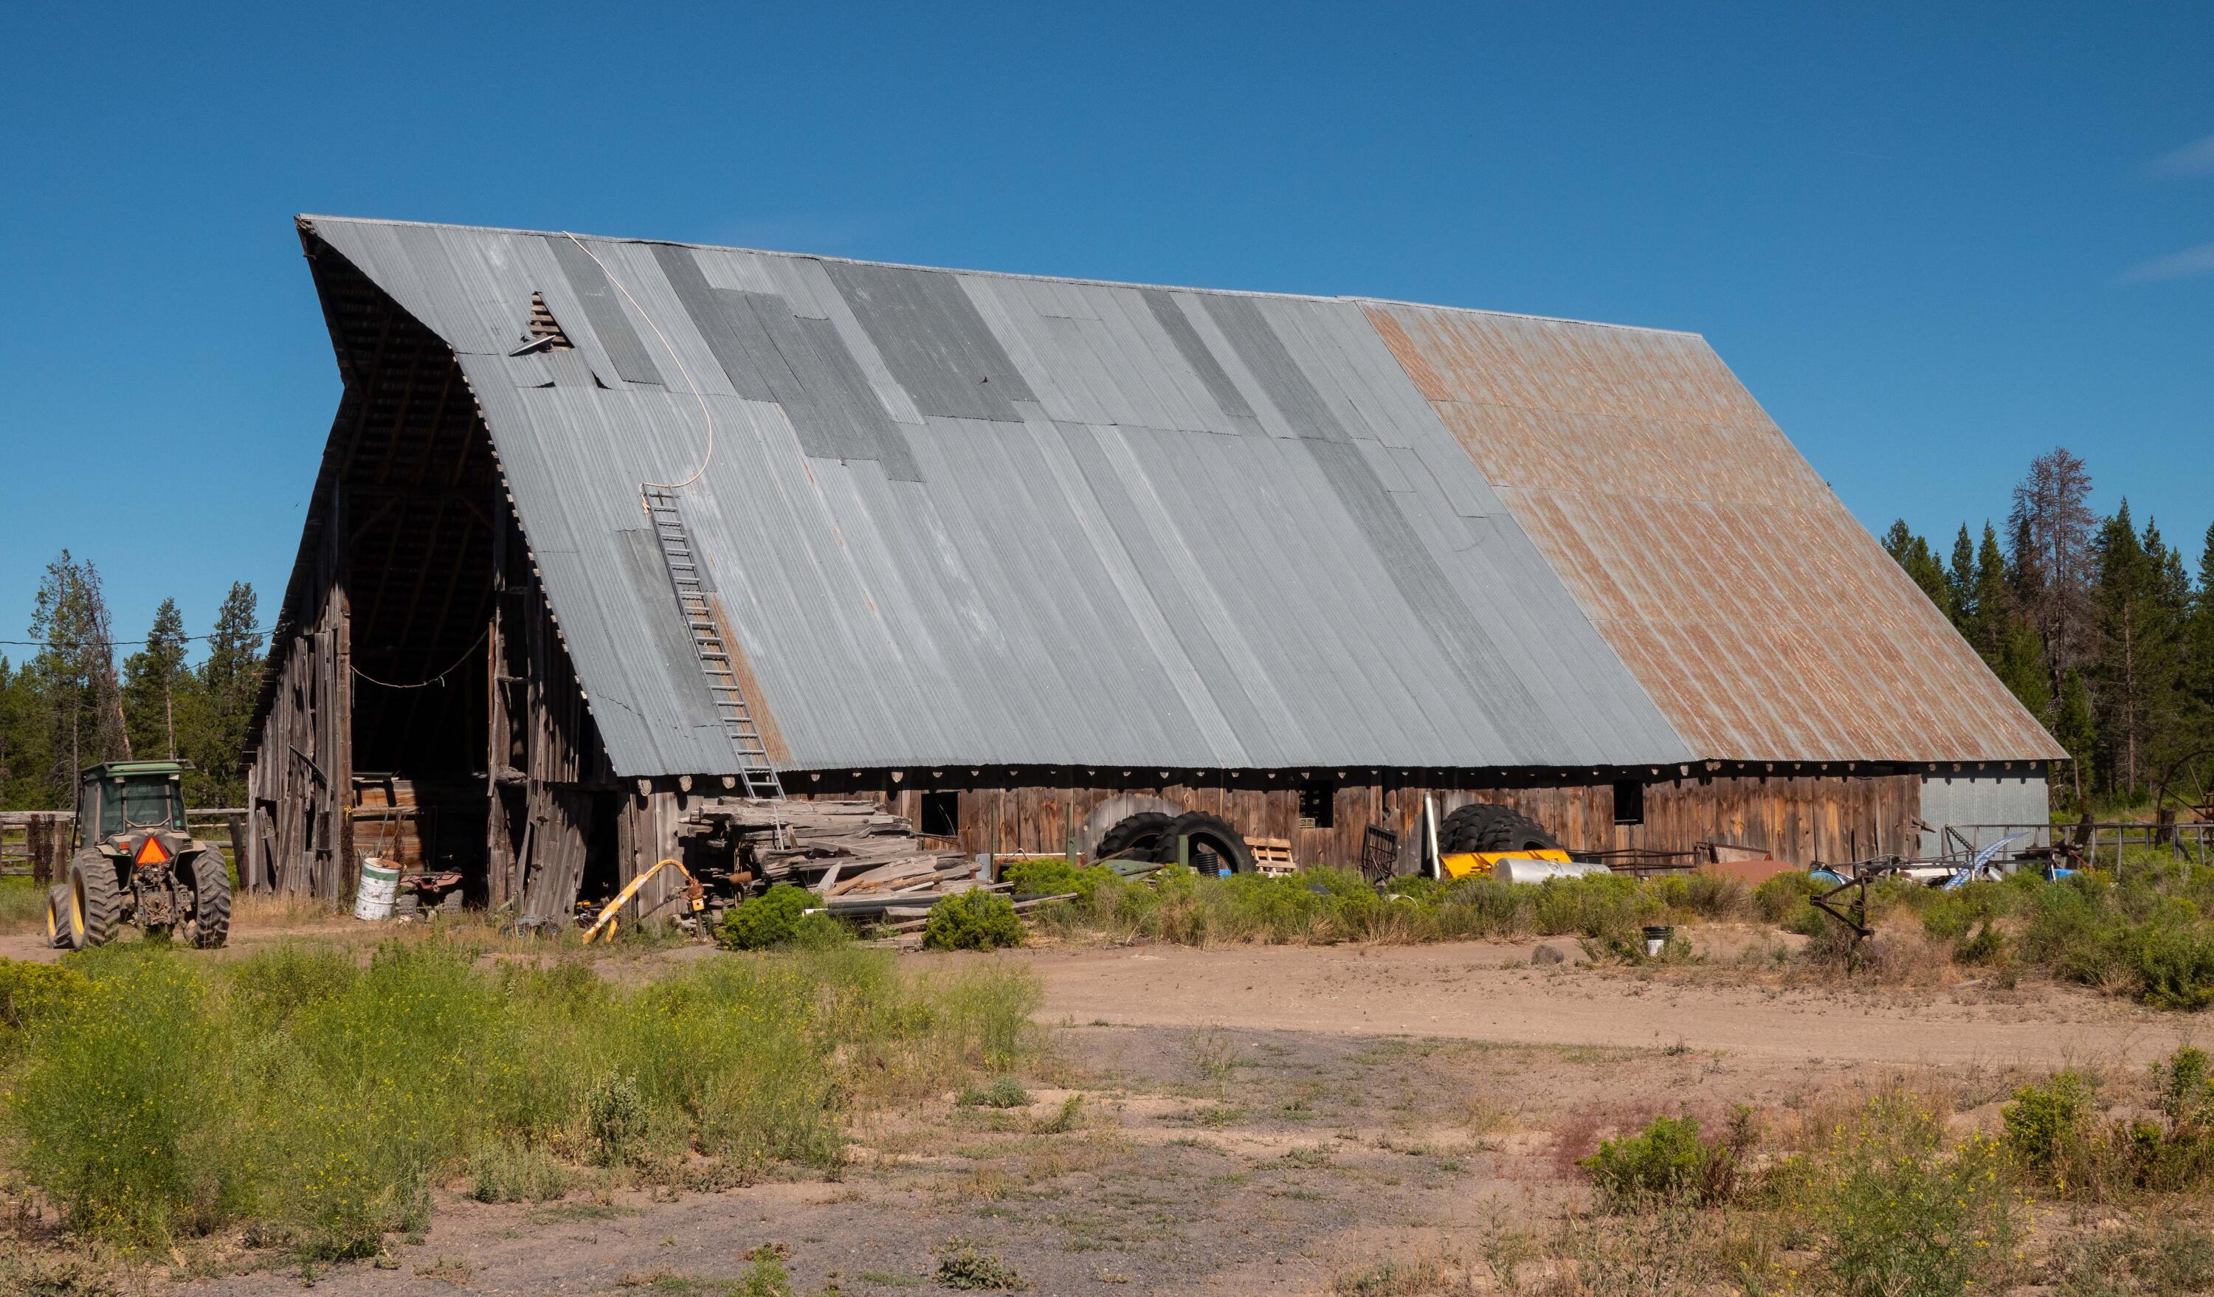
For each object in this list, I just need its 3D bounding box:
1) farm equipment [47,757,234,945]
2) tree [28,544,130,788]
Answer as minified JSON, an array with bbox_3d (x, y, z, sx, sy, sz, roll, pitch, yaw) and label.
[{"bbox_3d":[-12.966,2.747,37.900,1.950,2.480,3.700,1,-1,-29],"label":"farm equipment"},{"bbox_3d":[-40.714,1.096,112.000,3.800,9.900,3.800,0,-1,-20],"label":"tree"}]

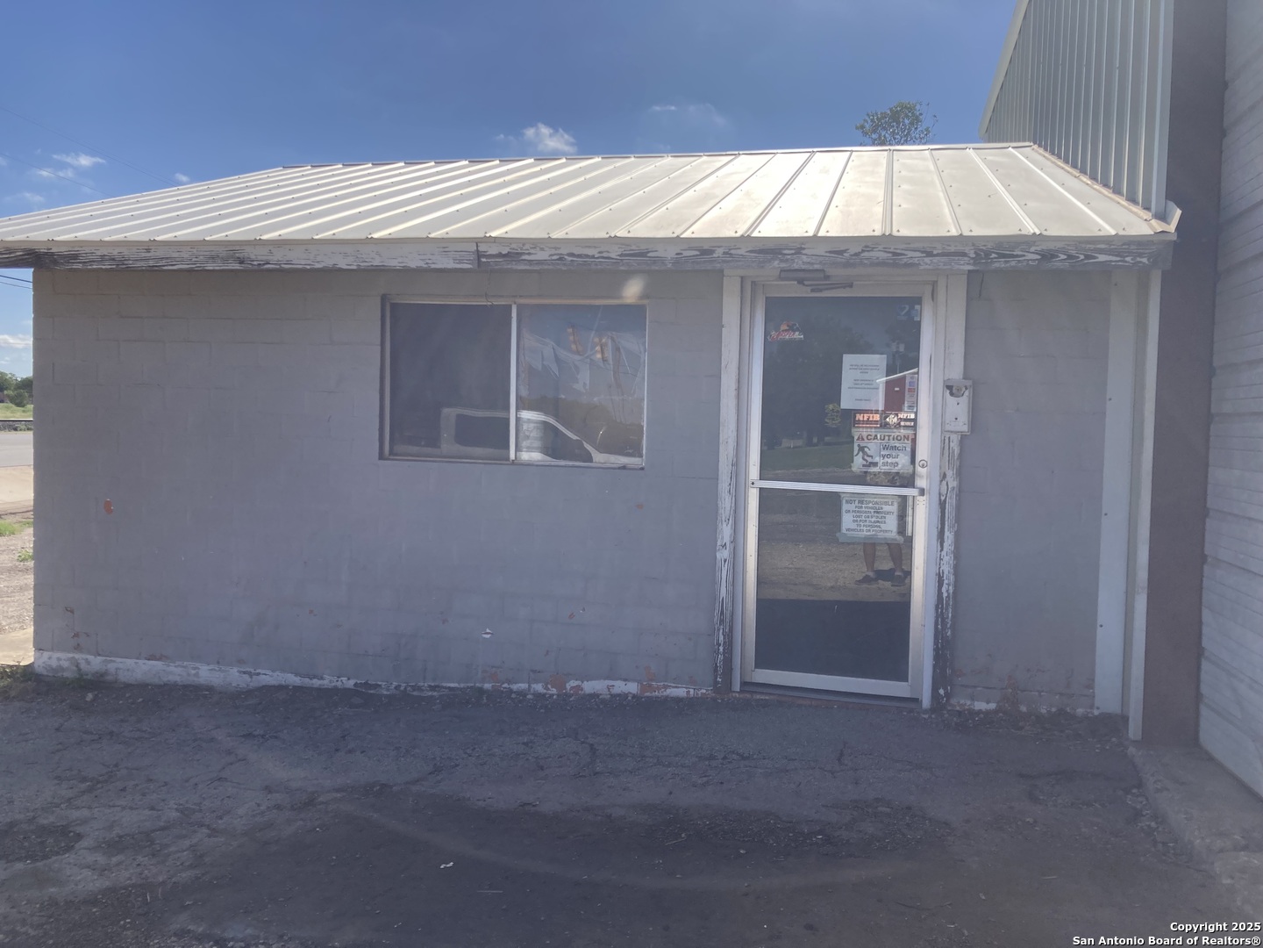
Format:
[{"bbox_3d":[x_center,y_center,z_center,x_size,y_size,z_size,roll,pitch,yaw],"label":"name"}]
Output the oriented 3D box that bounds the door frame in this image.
[{"bbox_3d":[1.062,0.072,5.276,1.208,2.186,0.140,2,3,12],"label":"door frame"}]

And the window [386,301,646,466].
[{"bbox_3d":[-0.664,-0.503,5.659,1.522,0.899,0.090,2,3,12],"label":"window"}]

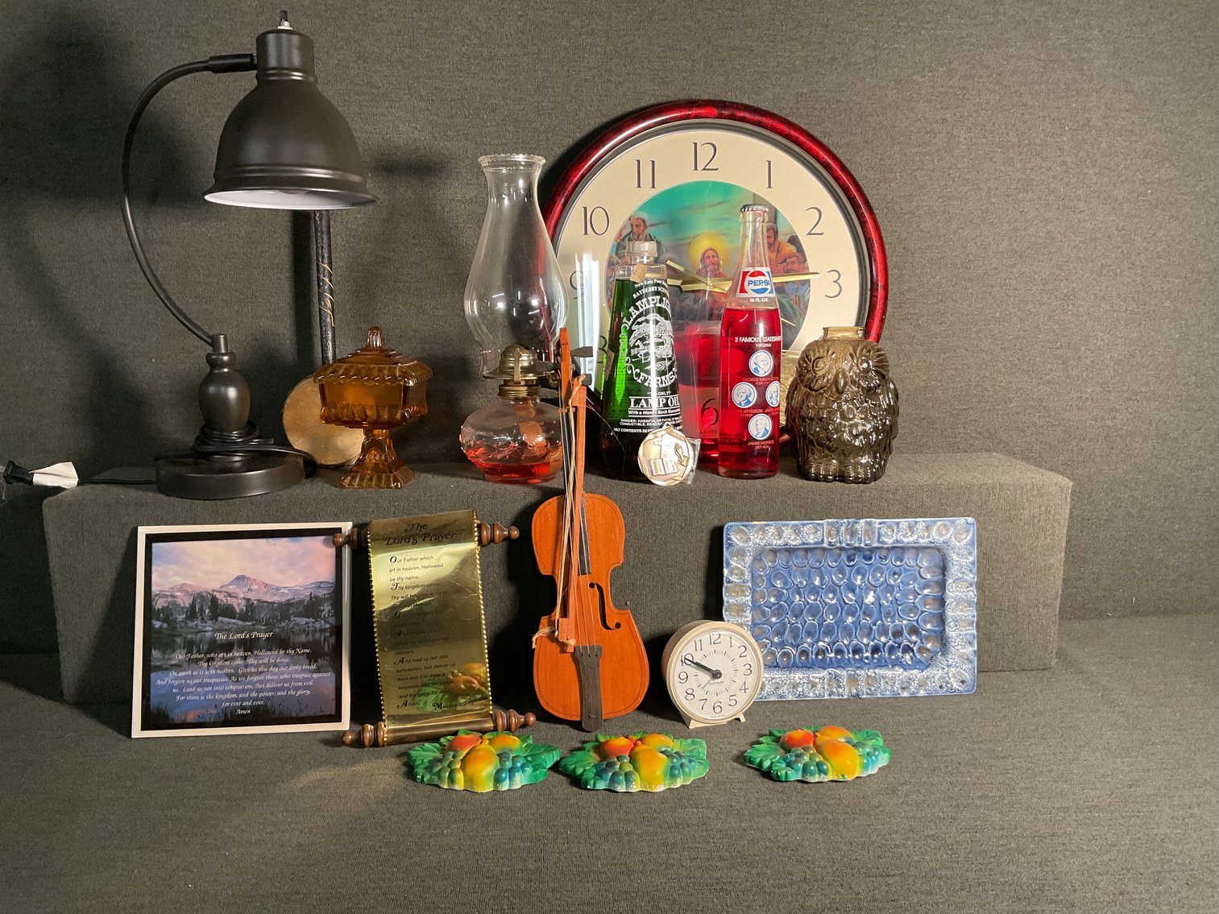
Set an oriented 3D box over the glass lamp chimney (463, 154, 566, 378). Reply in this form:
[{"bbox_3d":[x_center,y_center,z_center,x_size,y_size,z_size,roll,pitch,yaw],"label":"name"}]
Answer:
[{"bbox_3d":[-0.098,-0.197,1.069,0.111,0.223,0.111,-1,10,-4],"label":"glass lamp chimney"}]

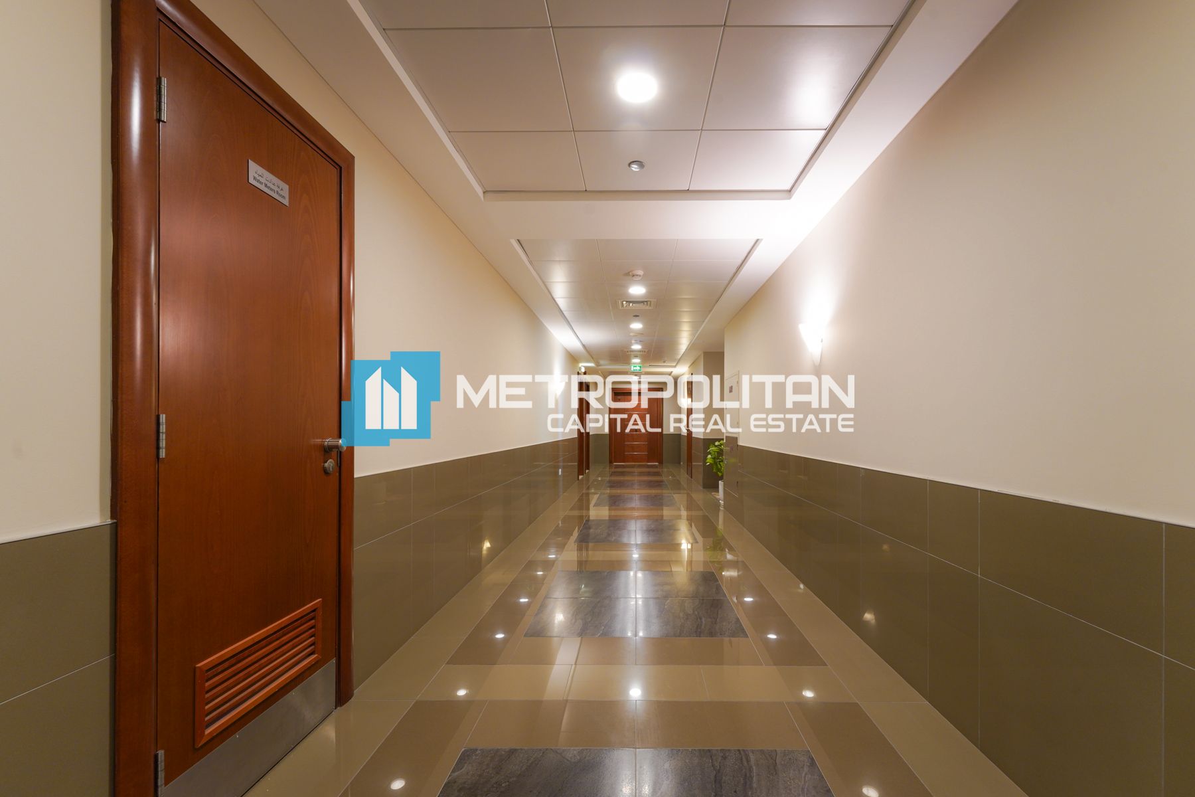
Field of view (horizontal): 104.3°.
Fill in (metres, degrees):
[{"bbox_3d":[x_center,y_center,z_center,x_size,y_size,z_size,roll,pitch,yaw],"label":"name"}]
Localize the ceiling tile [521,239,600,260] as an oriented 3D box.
[{"bbox_3d":[-0.288,-1.195,3.668,0.580,0.020,0.573,0,-4,2],"label":"ceiling tile"}]

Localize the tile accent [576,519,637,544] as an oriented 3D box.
[{"bbox_3d":[0.128,1.466,5.160,0.606,0.012,1.227,0,-2,3],"label":"tile accent"}]

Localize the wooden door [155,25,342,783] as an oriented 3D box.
[{"bbox_3d":[-1.123,0.144,1.553,0.050,2.213,0.704,0,-2,4],"label":"wooden door"}]

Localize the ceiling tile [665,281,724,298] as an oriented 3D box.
[{"bbox_3d":[0.994,-1.126,4.794,0.580,0.020,0.568,0,-4,2],"label":"ceiling tile"}]

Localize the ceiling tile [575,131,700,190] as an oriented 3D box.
[{"bbox_3d":[0.207,-1.265,2.489,0.605,0.020,0.553,0,-2,3],"label":"ceiling tile"}]

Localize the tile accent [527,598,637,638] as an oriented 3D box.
[{"bbox_3d":[-0.067,1.330,2.832,0.606,0.012,0.577,0,-2,3],"label":"tile accent"}]

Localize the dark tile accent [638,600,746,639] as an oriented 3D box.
[{"bbox_3d":[0.539,1.330,2.832,0.606,0.012,0.577,0,-2,3],"label":"dark tile accent"}]

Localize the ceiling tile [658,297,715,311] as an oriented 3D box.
[{"bbox_3d":[1.041,-1.091,5.362,0.580,0.020,0.575,0,-4,2],"label":"ceiling tile"}]

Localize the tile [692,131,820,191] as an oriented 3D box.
[{"bbox_3d":[0.812,-1.265,2.489,0.605,0.020,0.553,0,-2,3],"label":"tile"}]

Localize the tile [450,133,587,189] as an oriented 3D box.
[{"bbox_3d":[-0.386,-1.267,2.498,0.580,0.020,0.565,0,-4,2],"label":"tile"}]

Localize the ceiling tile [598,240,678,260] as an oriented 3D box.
[{"bbox_3d":[0.306,-1.196,3.676,0.605,0.020,0.566,0,-2,3],"label":"ceiling tile"}]

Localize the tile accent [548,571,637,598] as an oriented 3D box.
[{"bbox_3d":[-0.021,1.369,3.410,0.611,0.020,0.588,0,-4,2],"label":"tile accent"}]

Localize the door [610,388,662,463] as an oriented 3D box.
[{"bbox_3d":[1.192,0.838,14.131,1.613,2.292,0.120,0,-2,3],"label":"door"}]

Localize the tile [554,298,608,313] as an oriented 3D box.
[{"bbox_3d":[-0.156,-1.096,5.387,0.605,0.020,0.602,0,-2,3],"label":"tile"}]

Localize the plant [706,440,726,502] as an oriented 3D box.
[{"bbox_3d":[1.942,1.115,7.158,0.520,0.950,0.500,0,-2,3],"label":"plant"}]

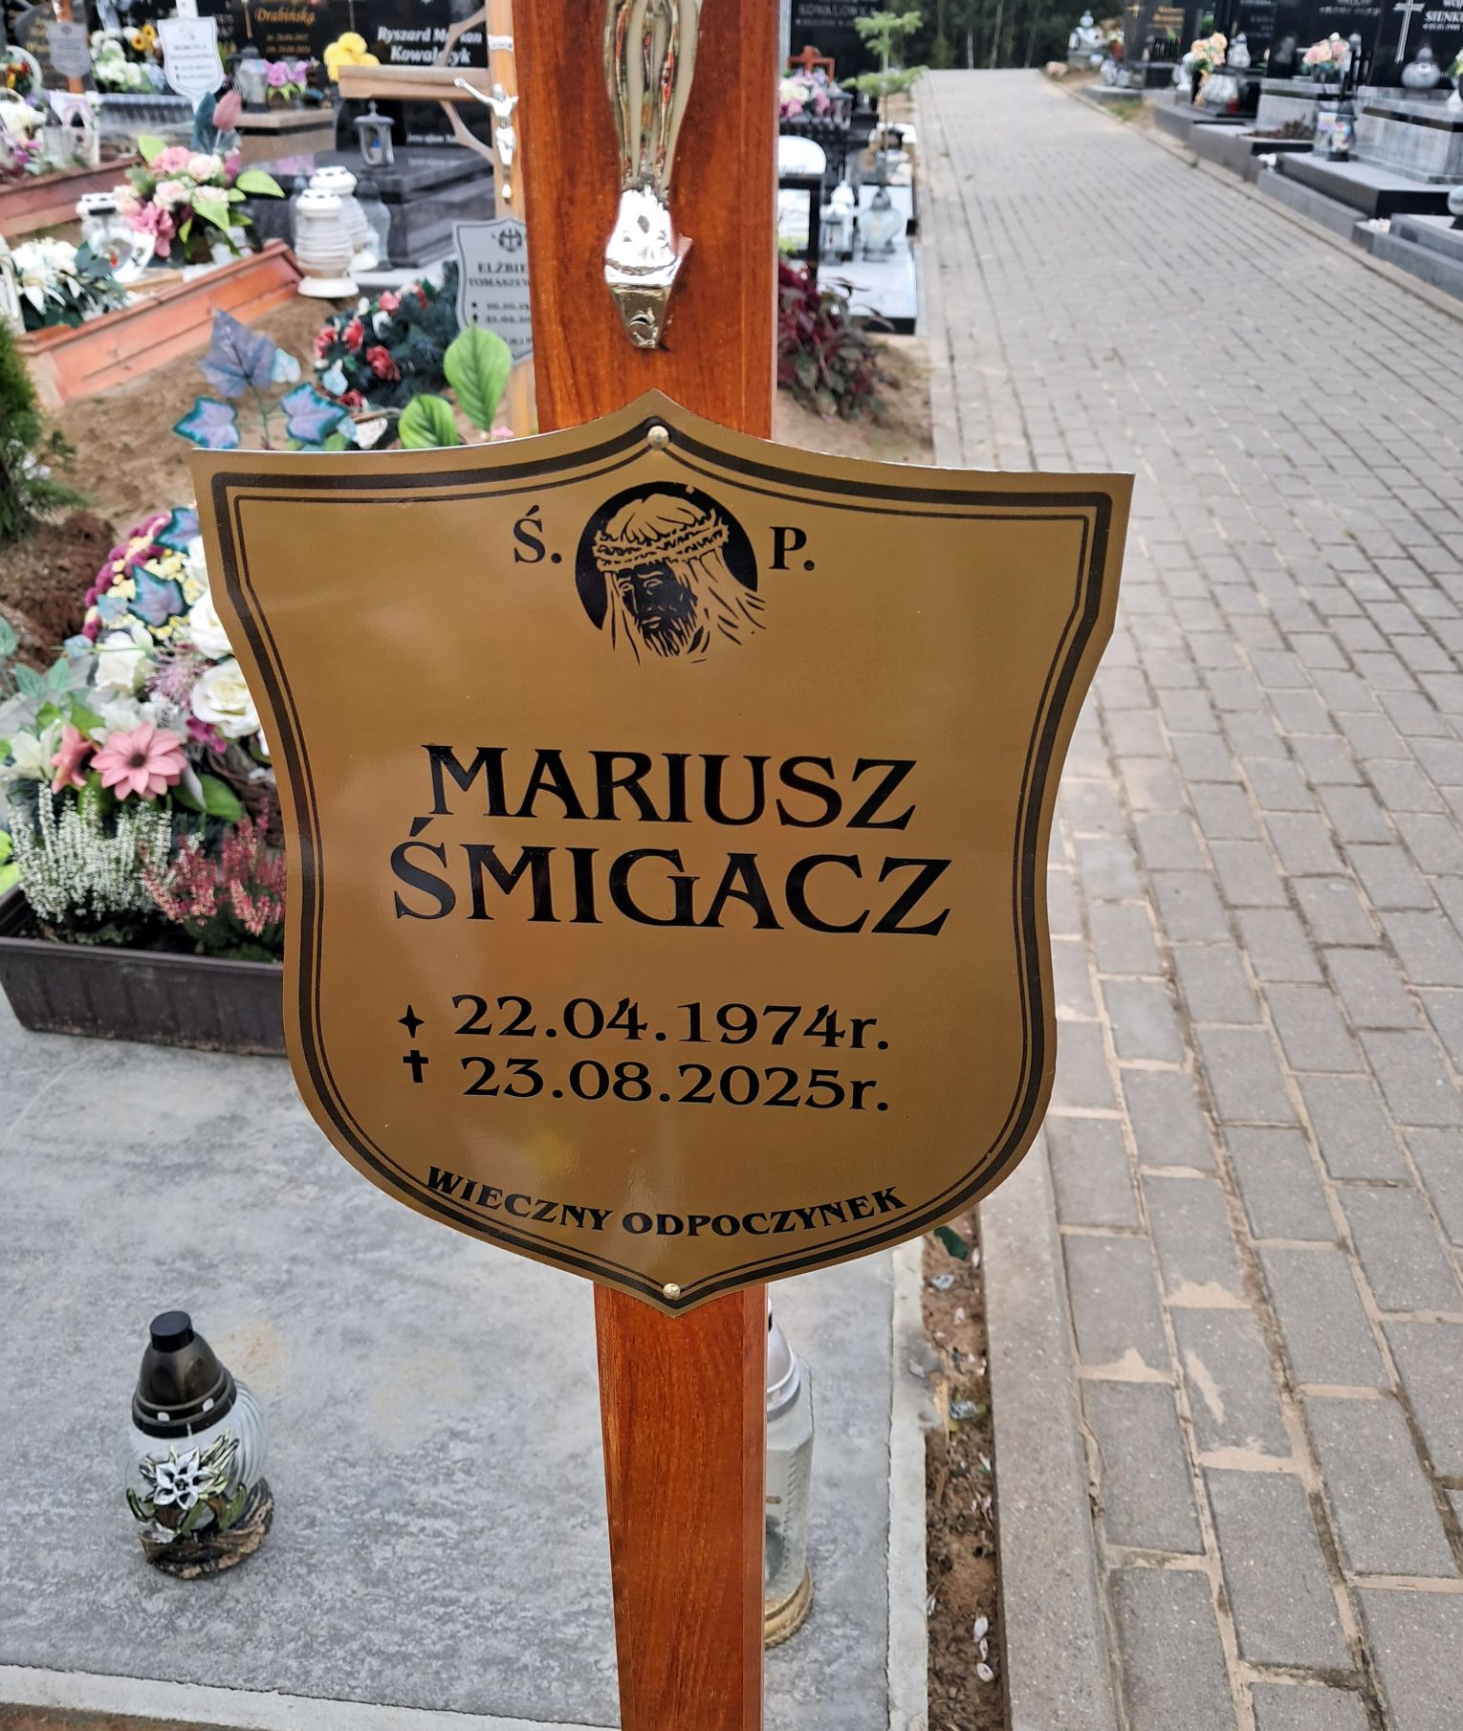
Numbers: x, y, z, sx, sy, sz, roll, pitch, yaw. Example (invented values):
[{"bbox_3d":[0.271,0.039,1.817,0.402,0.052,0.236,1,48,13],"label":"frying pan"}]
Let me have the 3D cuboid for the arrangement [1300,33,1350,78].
[{"bbox_3d":[4.117,-5.607,10.553,0.330,0.310,0.280,2,29,5],"label":"arrangement"}]

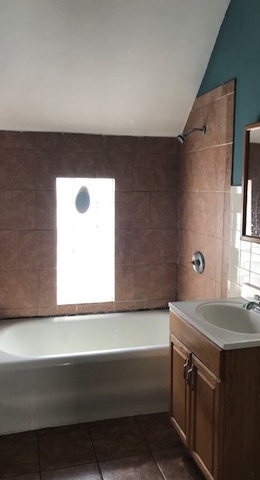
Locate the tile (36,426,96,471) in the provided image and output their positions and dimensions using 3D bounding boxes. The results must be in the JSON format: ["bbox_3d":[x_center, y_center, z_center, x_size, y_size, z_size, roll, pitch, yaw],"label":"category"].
[{"bbox_3d":[-0.371,1.216,2.261,0.314,0.015,0.320,-1,8,-15],"label":"tile"}]

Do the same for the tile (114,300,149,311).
[{"bbox_3d":[0.013,0.559,3.291,0.295,0.083,0.015,-1,7,-15],"label":"tile"}]

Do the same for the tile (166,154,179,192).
[{"bbox_3d":[0.359,-0.563,3.261,0.086,0.304,0.010,-1,6,-16],"label":"tile"}]

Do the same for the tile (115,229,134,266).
[{"bbox_3d":[-0.049,0.061,3.214,0.153,0.307,0.015,-1,7,-15],"label":"tile"}]

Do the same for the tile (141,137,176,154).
[{"bbox_3d":[0.236,-0.791,3.225,0.309,0.138,0.015,-1,8,-15],"label":"tile"}]

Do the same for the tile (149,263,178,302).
[{"bbox_3d":[0.278,0.358,3.334,0.236,0.304,0.010,-1,6,-16],"label":"tile"}]

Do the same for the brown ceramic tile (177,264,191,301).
[{"bbox_3d":[0.452,0.376,3.281,0.015,0.309,0.288,-1,8,-15],"label":"brown ceramic tile"}]

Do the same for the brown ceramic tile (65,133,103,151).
[{"bbox_3d":[-0.369,-0.763,3.036,0.304,0.118,0.010,-1,6,-16],"label":"brown ceramic tile"}]

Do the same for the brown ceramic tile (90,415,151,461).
[{"bbox_3d":[-0.068,1.196,2.331,0.308,0.015,0.353,-1,7,-15],"label":"brown ceramic tile"}]

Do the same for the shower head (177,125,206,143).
[{"bbox_3d":[0.435,-0.766,2.808,0.225,0.134,0.072,-1,8,-15],"label":"shower head"}]

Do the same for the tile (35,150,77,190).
[{"bbox_3d":[-0.570,-0.545,3.002,0.304,0.304,0.010,-1,6,-16],"label":"tile"}]

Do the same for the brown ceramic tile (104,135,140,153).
[{"bbox_3d":[-0.065,-0.767,3.109,0.312,0.135,0.015,-1,7,-15],"label":"brown ceramic tile"}]

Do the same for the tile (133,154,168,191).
[{"bbox_3d":[0.171,-0.565,3.237,0.309,0.309,0.015,-1,8,-15],"label":"tile"}]

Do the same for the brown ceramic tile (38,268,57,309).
[{"bbox_3d":[-0.650,0.378,3.090,0.148,0.307,0.015,-1,7,-15],"label":"brown ceramic tile"}]

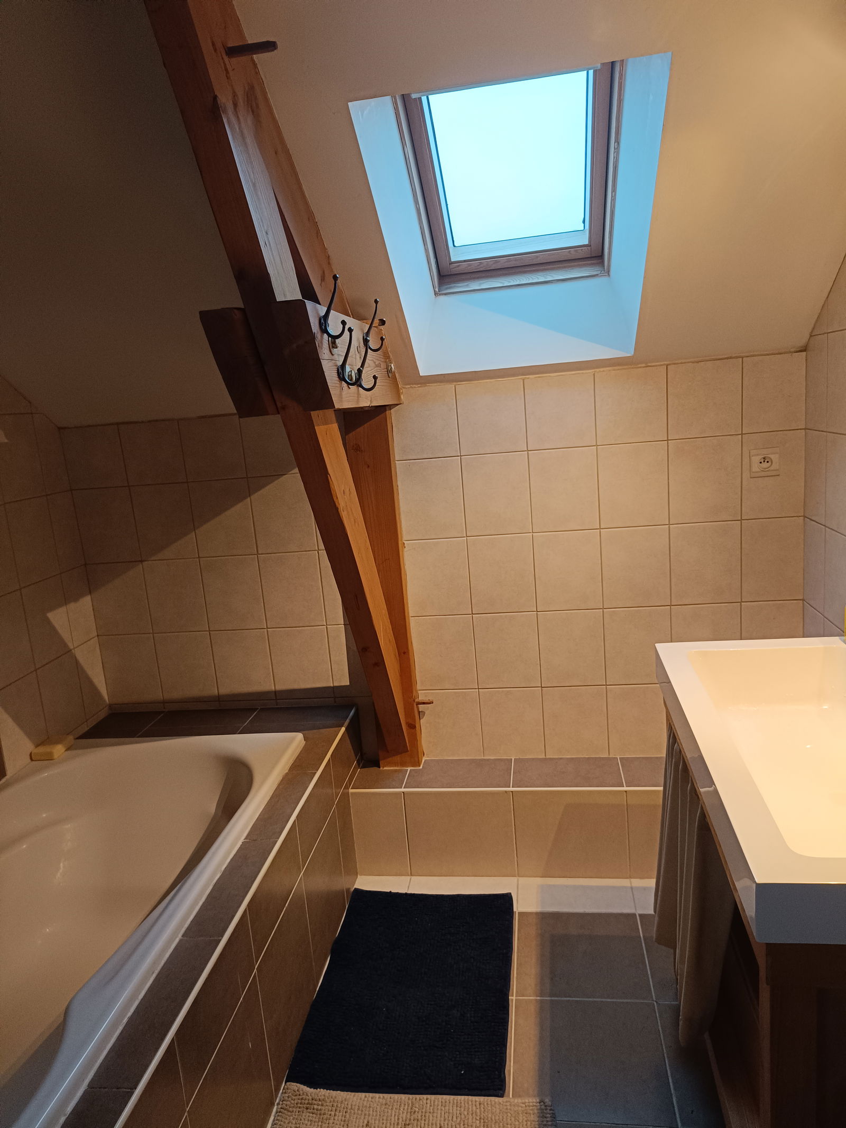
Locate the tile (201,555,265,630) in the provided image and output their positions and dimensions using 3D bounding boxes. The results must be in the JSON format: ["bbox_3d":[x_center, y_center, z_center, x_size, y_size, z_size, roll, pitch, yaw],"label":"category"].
[{"bbox_3d":[-0.624,0.096,2.583,0.200,0.247,0.010,-3,11,9],"label":"tile"}]

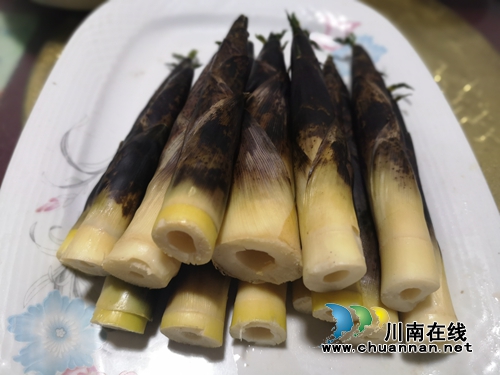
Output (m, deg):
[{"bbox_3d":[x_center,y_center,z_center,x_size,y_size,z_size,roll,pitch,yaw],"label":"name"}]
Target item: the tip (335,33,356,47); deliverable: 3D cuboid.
[{"bbox_3d":[0.071,-0.111,0.292,0.016,0.009,0.012,0,46,0],"label":"tip"}]

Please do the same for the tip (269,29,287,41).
[{"bbox_3d":[0.021,-0.116,0.295,0.012,0.009,0.014,3,43,3],"label":"tip"}]

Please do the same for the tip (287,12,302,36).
[{"bbox_3d":[0.035,-0.128,0.305,0.010,0.010,0.030,0,44,0],"label":"tip"}]

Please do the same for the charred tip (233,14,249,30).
[{"bbox_3d":[-0.007,-0.126,0.298,0.010,0.010,0.019,4,45,4],"label":"charred tip"}]

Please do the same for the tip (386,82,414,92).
[{"bbox_3d":[0.097,-0.064,0.250,0.017,0.007,0.010,0,46,0],"label":"tip"}]

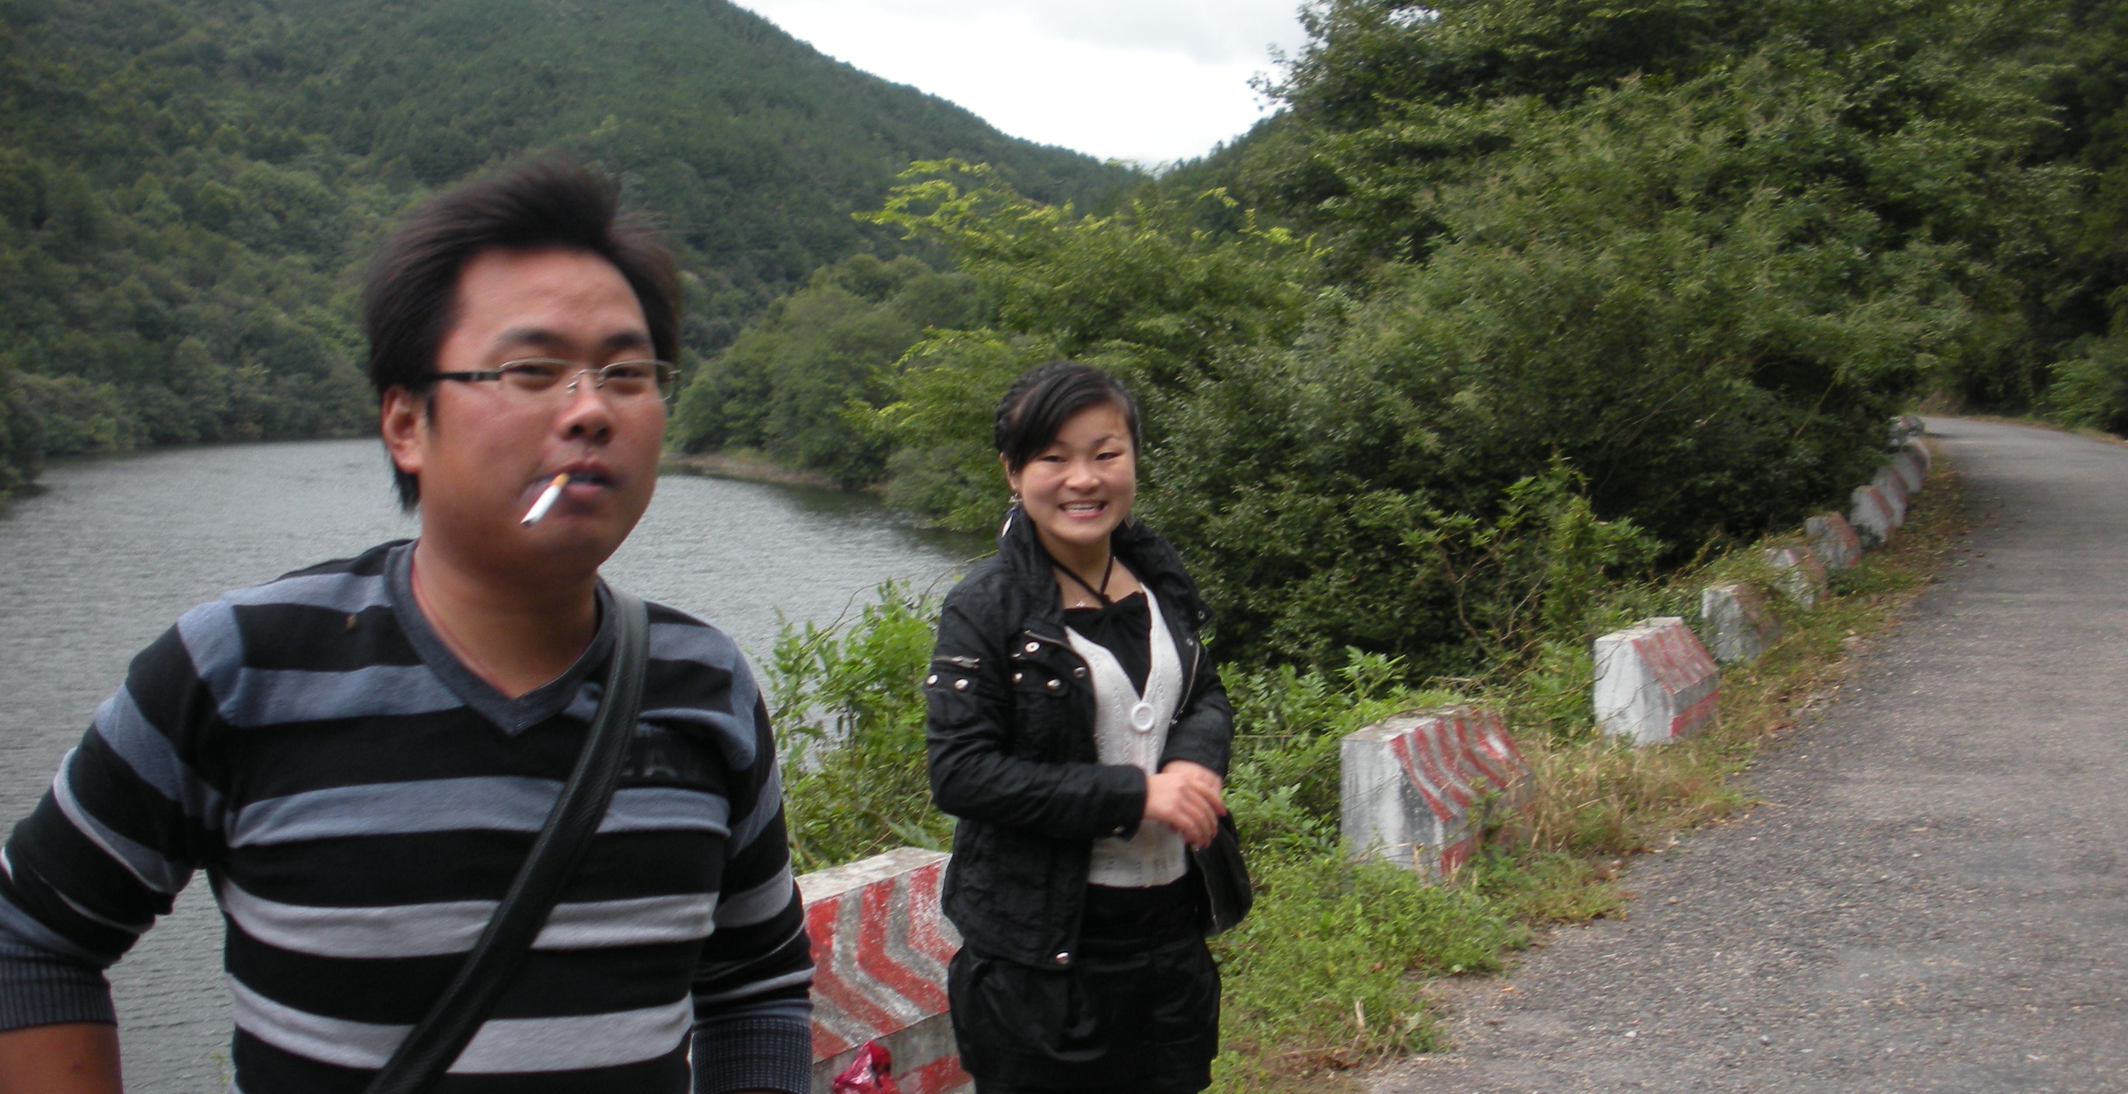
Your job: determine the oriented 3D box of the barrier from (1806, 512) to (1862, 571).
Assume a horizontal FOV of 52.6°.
[{"bbox_3d":[7.434,-0.049,20.747,0.363,0.503,1.136,2,4,26],"label":"barrier"}]

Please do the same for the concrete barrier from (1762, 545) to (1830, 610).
[{"bbox_3d":[5.976,0.254,17.519,0.363,0.503,1.136,2,4,26],"label":"concrete barrier"}]

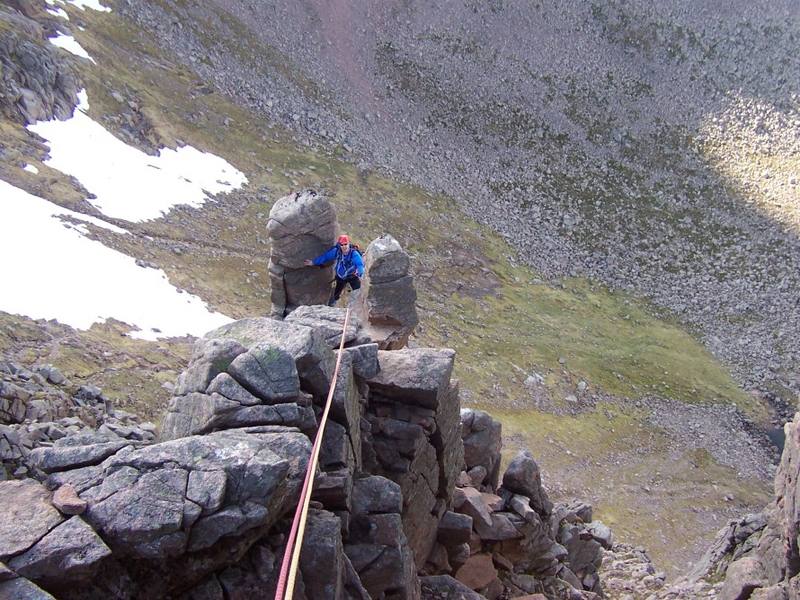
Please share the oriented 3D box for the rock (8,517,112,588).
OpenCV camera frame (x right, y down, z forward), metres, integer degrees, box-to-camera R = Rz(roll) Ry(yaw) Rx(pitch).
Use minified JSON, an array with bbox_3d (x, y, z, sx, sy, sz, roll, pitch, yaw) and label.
[{"bbox_3d":[-2.678,1.994,6.400,0.720,0.330,0.450,-6,26,-14],"label":"rock"}]

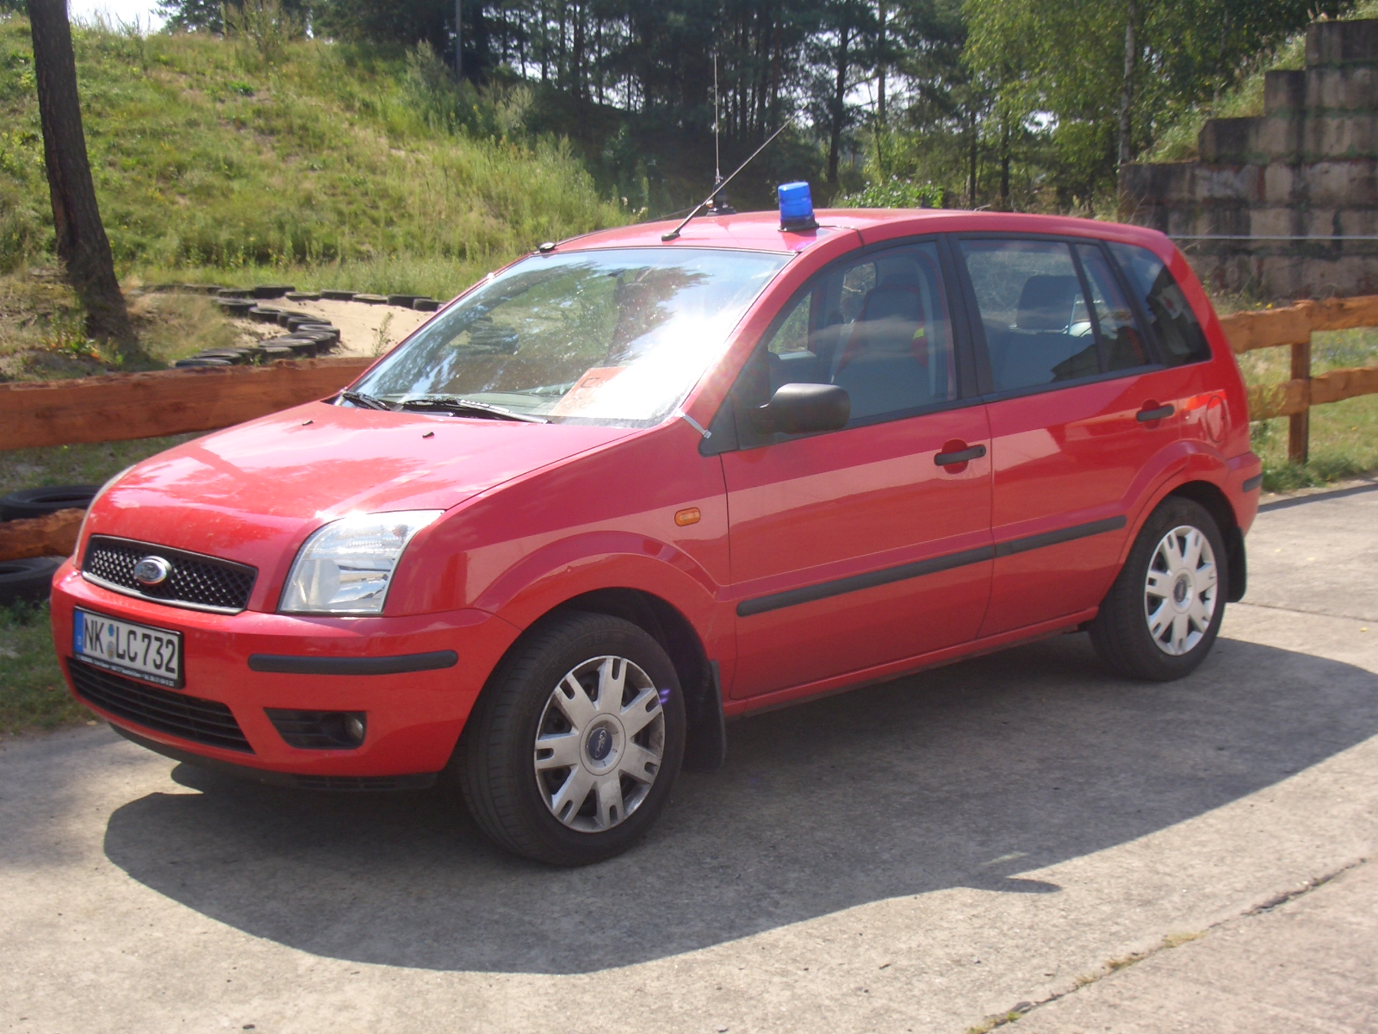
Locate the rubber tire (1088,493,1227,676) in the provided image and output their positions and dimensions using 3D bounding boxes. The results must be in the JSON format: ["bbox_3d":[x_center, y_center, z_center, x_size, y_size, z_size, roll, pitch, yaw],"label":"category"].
[{"bbox_3d":[1.533,0.228,6.370,0.605,0.600,0.200,-9,11,-43],"label":"rubber tire"}]

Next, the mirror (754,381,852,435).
[{"bbox_3d":[0.292,-0.271,4.909,0.150,0.132,0.200,-9,11,-43],"label":"mirror"}]

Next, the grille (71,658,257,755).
[{"bbox_3d":[-1.302,0.445,4.691,0.090,0.128,0.840,-9,11,-43],"label":"grille"}]

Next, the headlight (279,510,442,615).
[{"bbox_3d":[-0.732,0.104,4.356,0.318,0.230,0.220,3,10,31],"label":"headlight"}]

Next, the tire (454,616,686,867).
[{"bbox_3d":[-0.267,0.526,4.681,0.605,0.600,0.200,-9,11,-43],"label":"tire"}]

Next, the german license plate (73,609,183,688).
[{"bbox_3d":[-1.339,0.306,4.639,0.022,0.122,0.530,-9,11,-43],"label":"german license plate"}]

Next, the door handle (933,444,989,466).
[{"bbox_3d":[0.751,-0.173,5.395,0.218,0.040,0.048,-9,11,-43],"label":"door handle"}]

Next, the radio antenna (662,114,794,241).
[{"bbox_3d":[0.136,-1.035,5.892,0.045,0.045,0.702,7,46,46],"label":"radio antenna"}]

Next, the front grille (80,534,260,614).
[{"bbox_3d":[-1.274,0.136,4.682,0.085,0.112,0.800,-9,11,-43],"label":"front grille"}]

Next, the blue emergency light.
[{"bbox_3d":[0.303,-0.872,5.488,0.112,0.132,0.112,-3,12,1],"label":"blue emergency light"}]

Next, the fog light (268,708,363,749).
[{"bbox_3d":[-0.822,0.465,4.328,0.240,0.084,0.069,2,9,24],"label":"fog light"}]

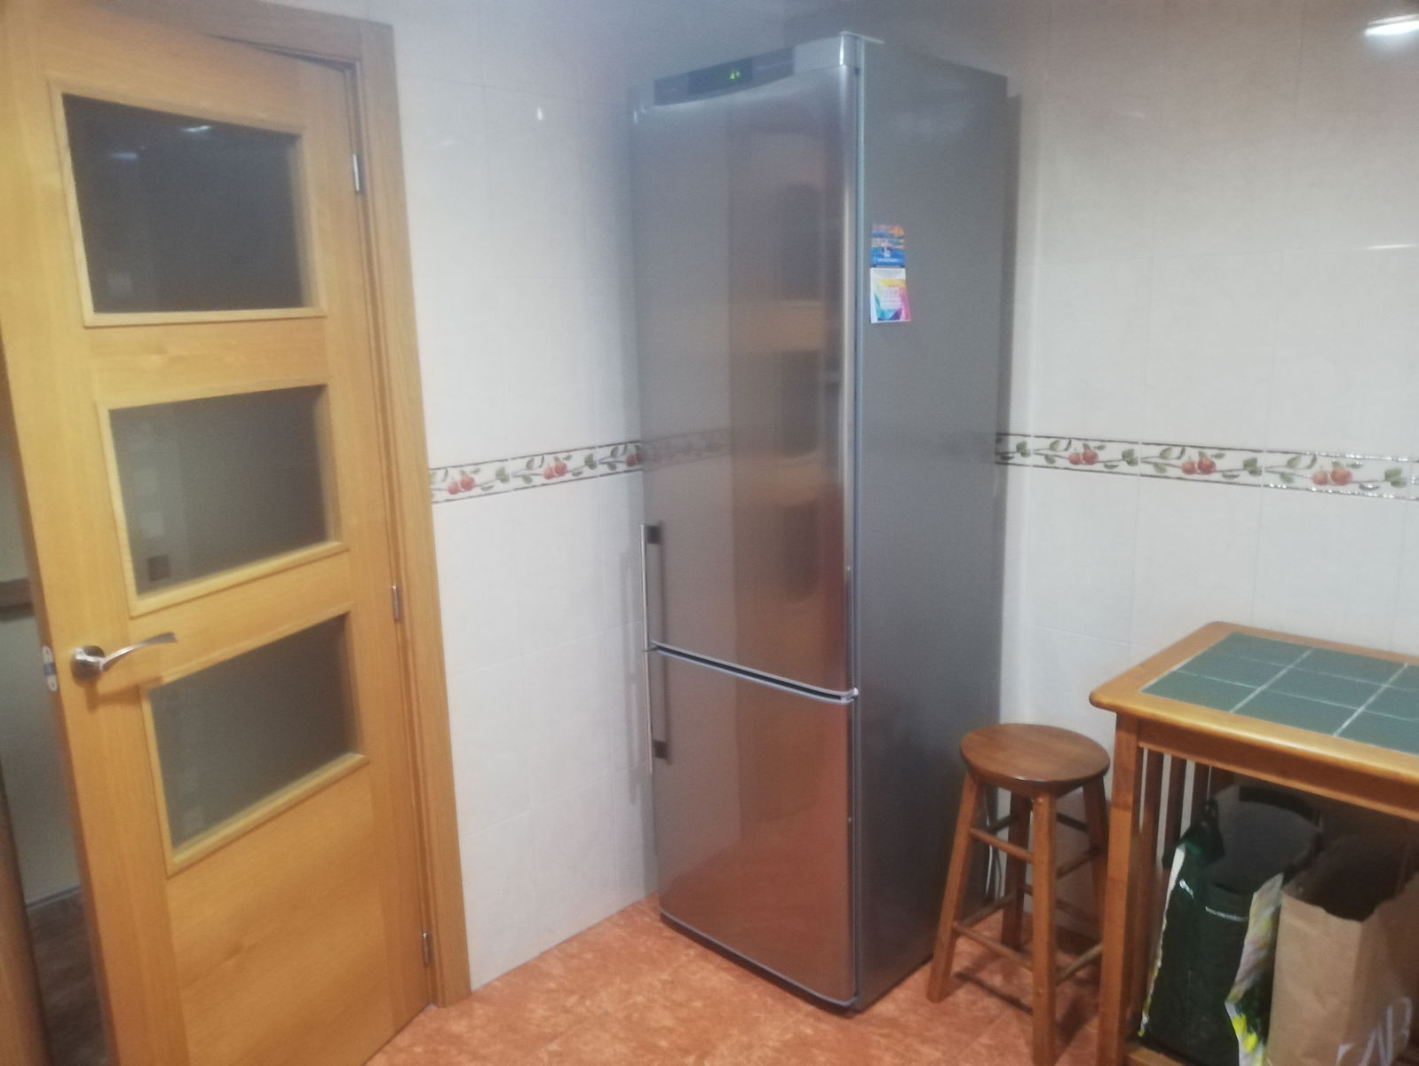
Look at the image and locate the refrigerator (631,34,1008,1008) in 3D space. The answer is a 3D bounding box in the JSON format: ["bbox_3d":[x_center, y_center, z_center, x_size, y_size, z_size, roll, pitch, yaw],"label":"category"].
[{"bbox_3d":[0.250,0.003,2.514,0.597,2.005,0.611,9,16,42],"label":"refrigerator"}]

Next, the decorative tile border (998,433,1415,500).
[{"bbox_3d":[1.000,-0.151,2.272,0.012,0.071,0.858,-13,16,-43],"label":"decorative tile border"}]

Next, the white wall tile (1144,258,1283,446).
[{"bbox_3d":[1.026,-0.369,2.194,0.012,0.386,0.253,-13,16,-43],"label":"white wall tile"}]

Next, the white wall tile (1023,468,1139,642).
[{"bbox_3d":[0.862,0.046,2.465,0.012,0.386,0.253,-13,16,-43],"label":"white wall tile"}]

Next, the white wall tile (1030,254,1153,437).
[{"bbox_3d":[0.849,-0.401,2.372,0.012,0.386,0.253,-13,16,-43],"label":"white wall tile"}]

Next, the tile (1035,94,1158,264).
[{"bbox_3d":[0.839,-0.779,2.294,0.012,0.386,0.253,-13,16,-43],"label":"tile"}]

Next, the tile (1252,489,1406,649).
[{"bbox_3d":[1.214,0.111,2.108,0.012,0.386,0.253,-13,16,-43],"label":"tile"}]

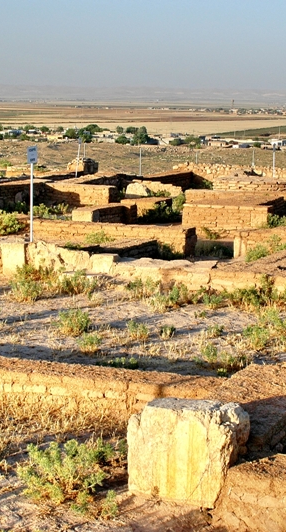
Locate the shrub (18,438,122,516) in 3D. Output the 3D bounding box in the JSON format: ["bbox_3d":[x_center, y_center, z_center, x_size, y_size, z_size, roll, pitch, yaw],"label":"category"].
[{"bbox_3d":[-0.617,1.717,9.456,0.872,0.573,0.785,0,9,0],"label":"shrub"}]

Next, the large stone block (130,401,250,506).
[{"bbox_3d":[0.393,1.583,9.747,0.930,0.750,0.480,4,10,27],"label":"large stone block"}]

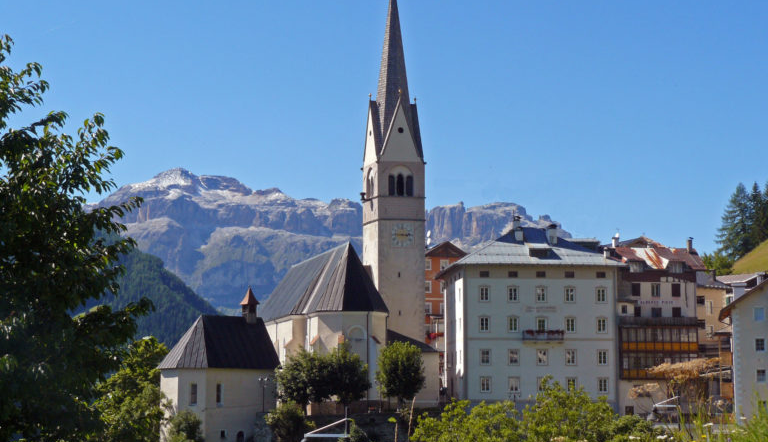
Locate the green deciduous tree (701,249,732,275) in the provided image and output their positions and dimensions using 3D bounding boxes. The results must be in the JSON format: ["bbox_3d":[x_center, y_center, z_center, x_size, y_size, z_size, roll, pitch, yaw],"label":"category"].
[{"bbox_3d":[54.880,7.158,240.963,5.000,5.000,4.700,0,-7,0],"label":"green deciduous tree"}]

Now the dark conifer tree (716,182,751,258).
[{"bbox_3d":[67.540,0.000,282.164,7.000,15.400,6.800,0,-7,0],"label":"dark conifer tree"}]

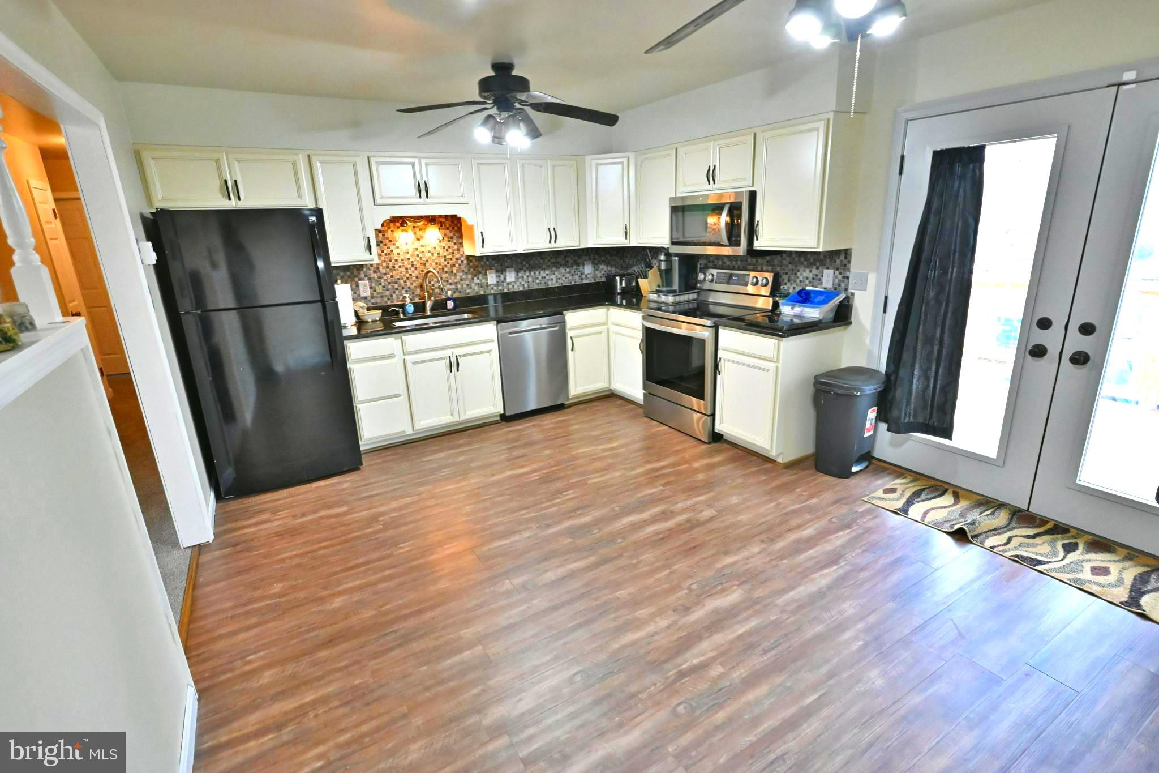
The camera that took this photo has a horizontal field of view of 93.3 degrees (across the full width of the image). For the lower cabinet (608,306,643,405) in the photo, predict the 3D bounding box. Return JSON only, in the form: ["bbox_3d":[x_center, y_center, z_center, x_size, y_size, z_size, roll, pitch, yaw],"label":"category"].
[{"bbox_3d":[0.679,-0.283,4.871,0.639,0.869,0.551,-12,19,-29],"label":"lower cabinet"}]

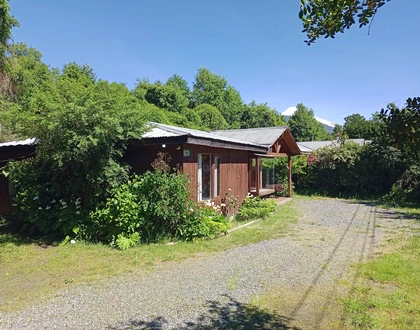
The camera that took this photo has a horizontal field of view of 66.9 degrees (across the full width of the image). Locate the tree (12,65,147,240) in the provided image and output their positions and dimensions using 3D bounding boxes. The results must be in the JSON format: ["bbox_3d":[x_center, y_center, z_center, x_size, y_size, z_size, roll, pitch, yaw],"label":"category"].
[{"bbox_3d":[-3.544,-0.454,8.508,3.700,4.350,3.200,0,-1,0],"label":"tree"}]

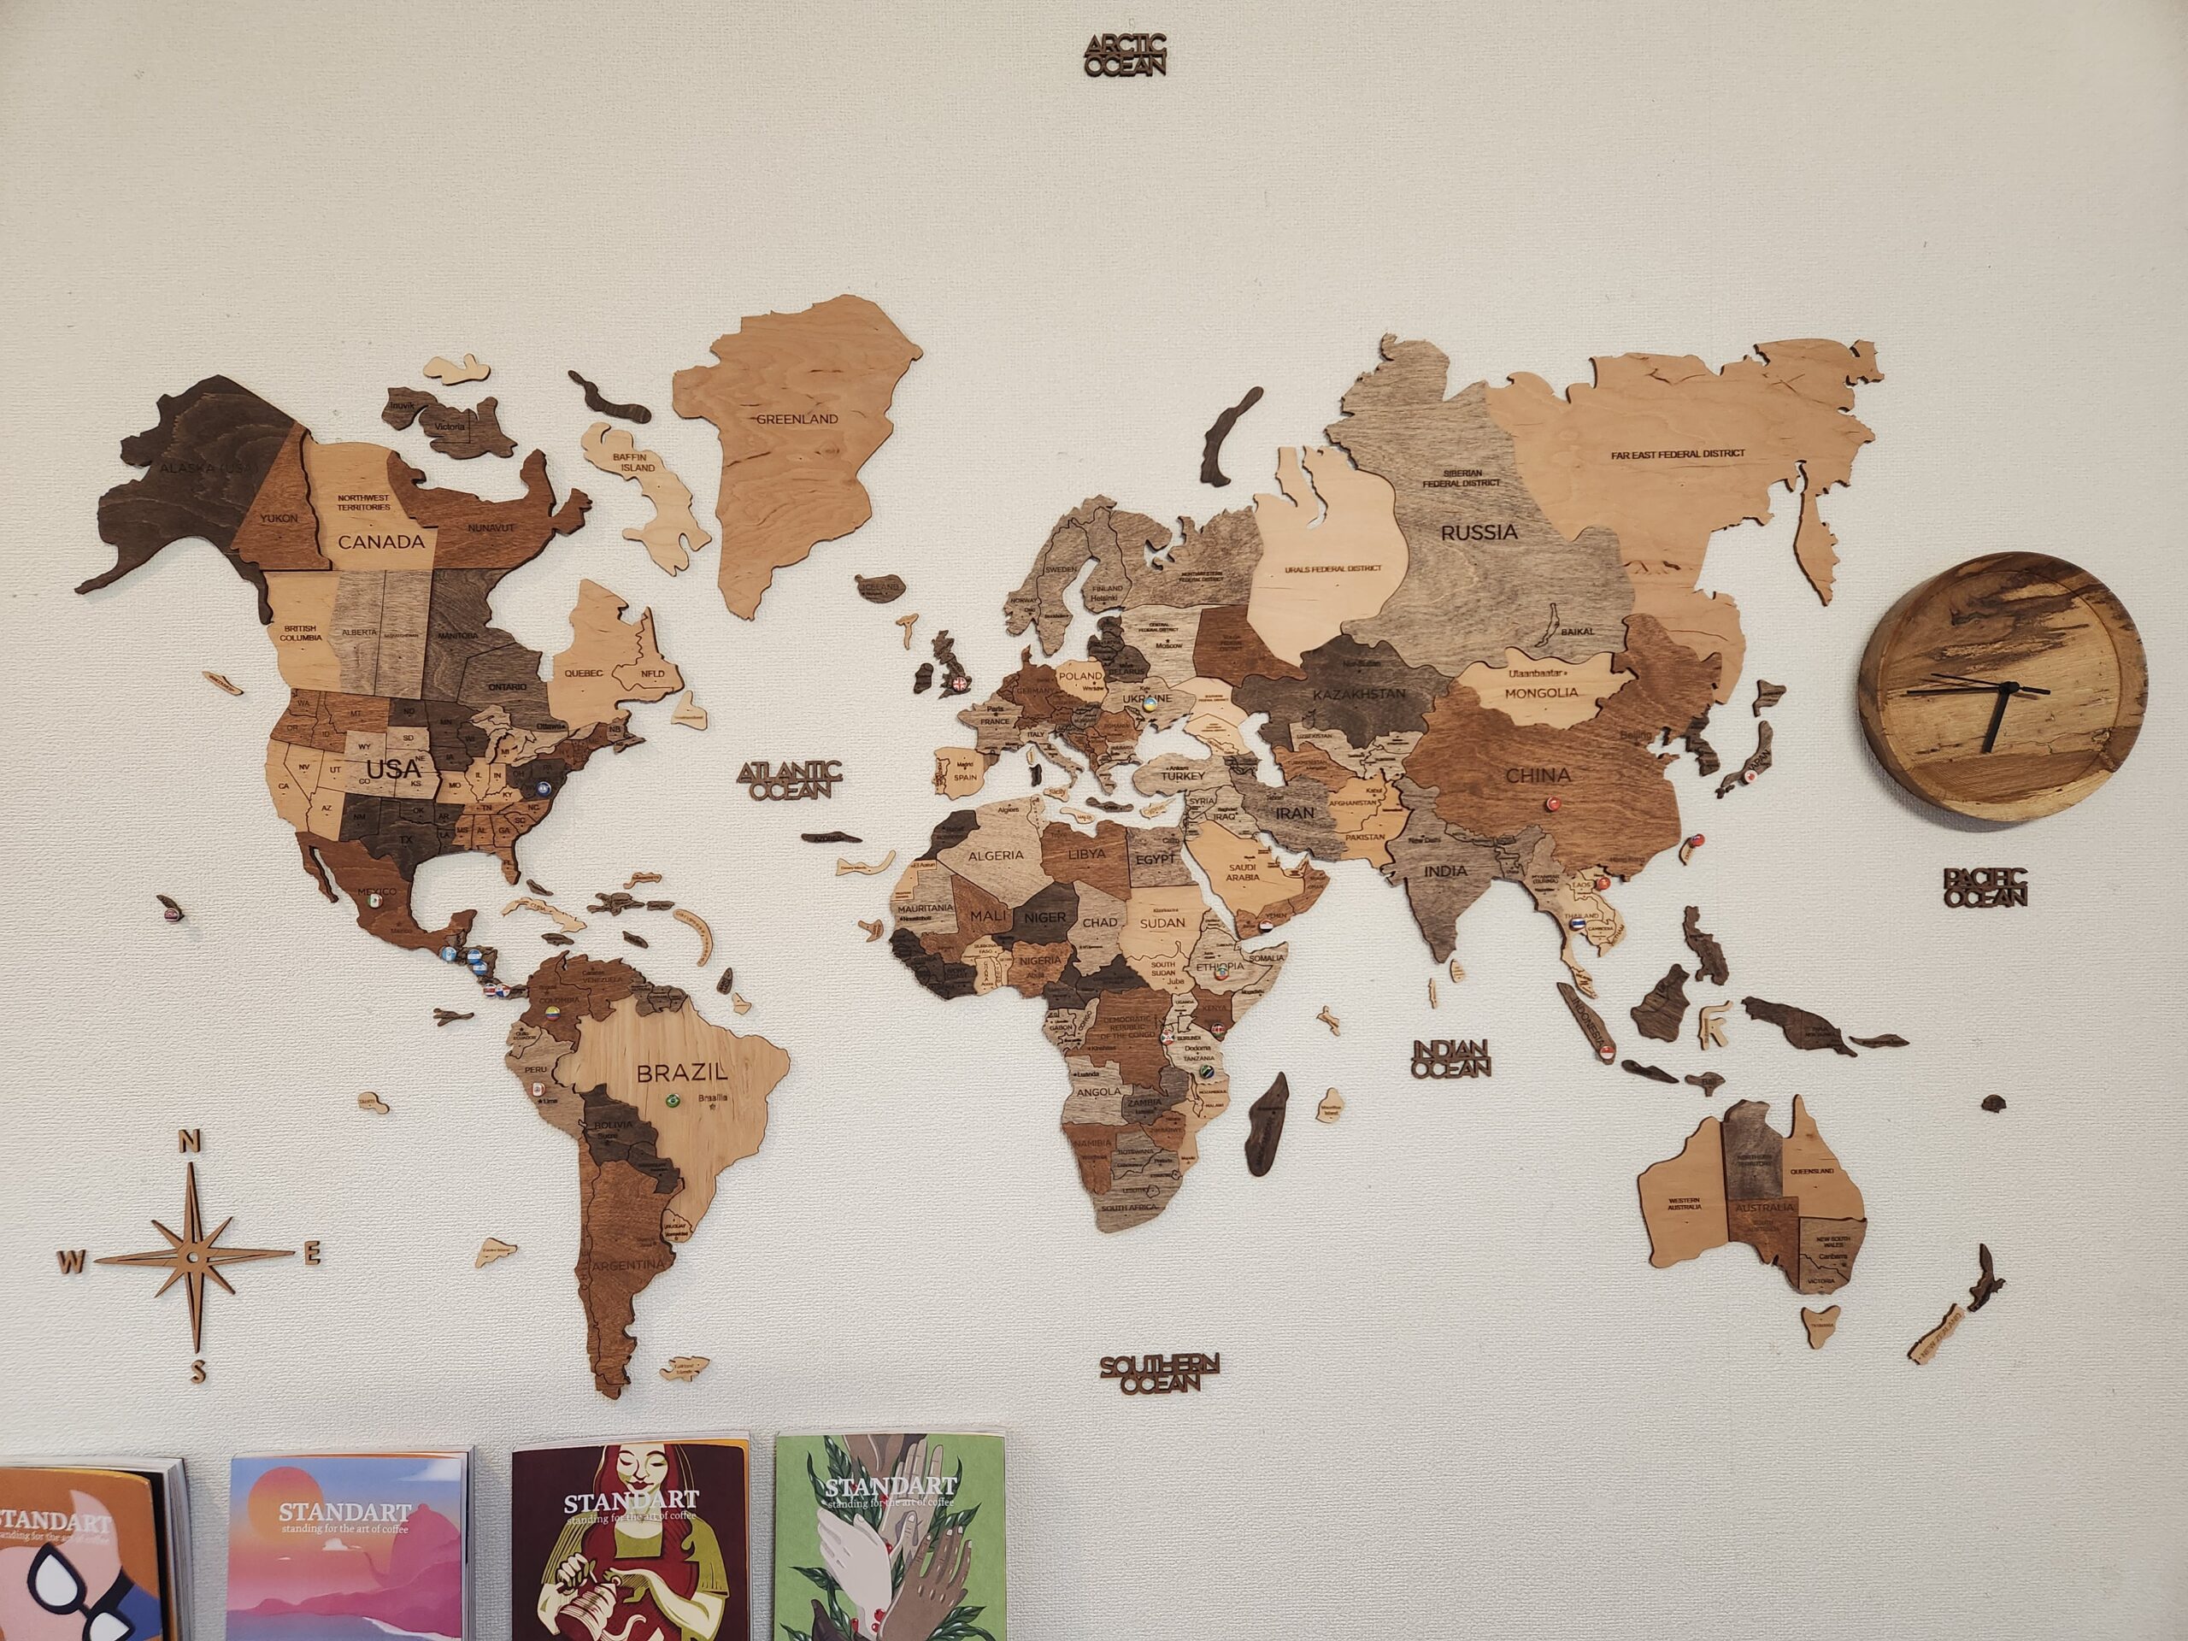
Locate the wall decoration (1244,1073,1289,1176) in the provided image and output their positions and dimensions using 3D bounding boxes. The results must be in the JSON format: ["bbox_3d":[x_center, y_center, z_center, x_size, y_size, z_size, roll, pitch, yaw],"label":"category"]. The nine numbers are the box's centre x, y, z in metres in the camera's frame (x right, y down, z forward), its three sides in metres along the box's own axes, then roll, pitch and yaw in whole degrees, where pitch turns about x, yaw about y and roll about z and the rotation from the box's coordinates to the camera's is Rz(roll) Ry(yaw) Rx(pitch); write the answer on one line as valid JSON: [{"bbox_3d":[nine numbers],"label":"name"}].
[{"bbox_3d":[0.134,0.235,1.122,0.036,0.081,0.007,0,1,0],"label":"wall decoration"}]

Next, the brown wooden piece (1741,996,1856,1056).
[{"bbox_3d":[0.551,0.161,1.140,0.092,0.047,0.007,-1,1,-2],"label":"brown wooden piece"}]

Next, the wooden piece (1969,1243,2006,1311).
[{"bbox_3d":[0.703,0.360,1.148,0.030,0.054,0.007,-1,1,-2],"label":"wooden piece"}]

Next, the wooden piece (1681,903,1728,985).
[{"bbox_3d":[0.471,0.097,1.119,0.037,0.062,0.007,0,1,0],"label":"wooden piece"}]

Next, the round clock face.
[{"bbox_3d":[0.702,-0.102,1.126,0.205,0.205,0.032,-1,1,-2],"label":"round clock face"}]

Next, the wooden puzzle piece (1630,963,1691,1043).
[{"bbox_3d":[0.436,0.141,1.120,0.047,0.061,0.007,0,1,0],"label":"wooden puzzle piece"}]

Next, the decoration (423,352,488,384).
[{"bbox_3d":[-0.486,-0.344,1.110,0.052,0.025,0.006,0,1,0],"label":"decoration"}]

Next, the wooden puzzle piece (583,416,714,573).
[{"bbox_3d":[-0.339,-0.244,1.107,0.098,0.115,0.007,-1,1,-2],"label":"wooden puzzle piece"}]

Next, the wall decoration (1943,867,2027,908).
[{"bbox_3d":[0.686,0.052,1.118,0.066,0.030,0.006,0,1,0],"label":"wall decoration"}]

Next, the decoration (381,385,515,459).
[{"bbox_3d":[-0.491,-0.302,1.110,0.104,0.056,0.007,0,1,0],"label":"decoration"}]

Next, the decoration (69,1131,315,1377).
[{"bbox_3d":[-0.689,0.332,1.111,0.198,0.195,0.006,-1,1,-2],"label":"decoration"}]

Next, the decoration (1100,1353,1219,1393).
[{"bbox_3d":[0.051,0.430,1.133,0.092,0.033,0.006,-1,1,-2],"label":"decoration"}]

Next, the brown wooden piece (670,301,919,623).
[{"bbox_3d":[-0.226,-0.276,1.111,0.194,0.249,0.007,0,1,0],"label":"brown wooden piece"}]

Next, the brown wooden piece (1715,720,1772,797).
[{"bbox_3d":[0.506,-0.047,1.134,0.046,0.061,0.007,-1,1,-2],"label":"brown wooden piece"}]

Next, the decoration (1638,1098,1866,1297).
[{"bbox_3d":[0.515,0.294,1.141,0.181,0.157,0.008,-1,1,-2],"label":"decoration"}]

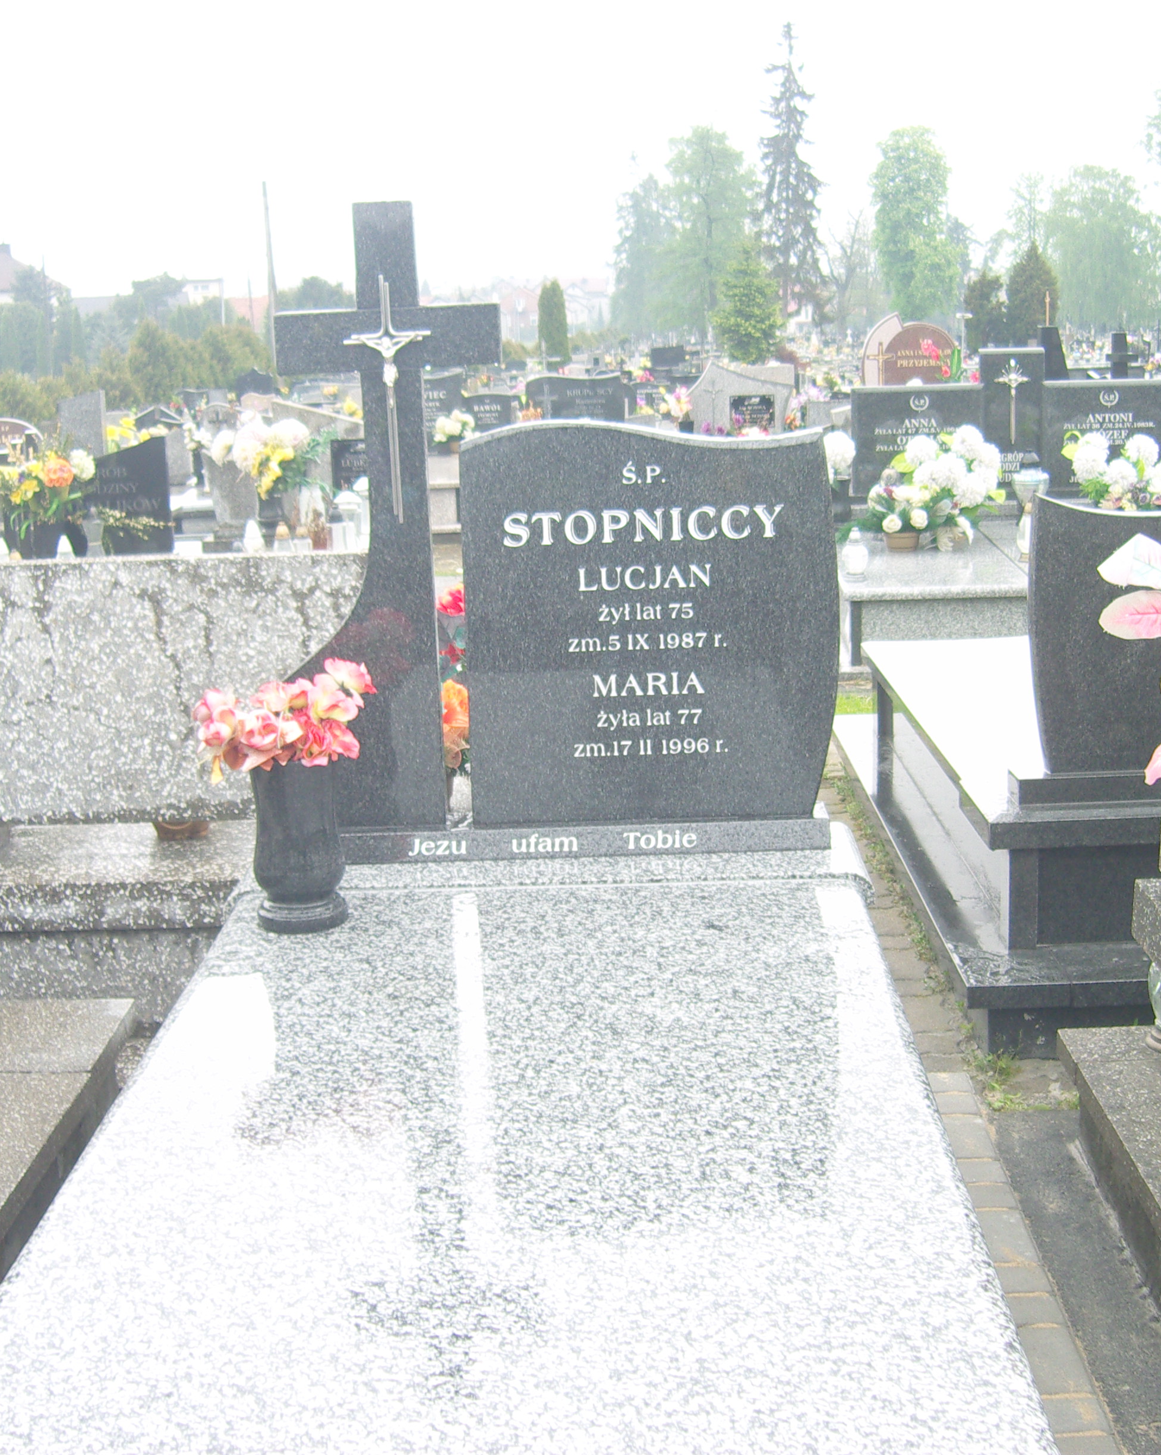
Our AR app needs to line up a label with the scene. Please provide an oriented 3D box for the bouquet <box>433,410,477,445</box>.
[{"bbox_3d":[-1.002,-2.387,15.274,0.360,0.300,0.330,-2,13,1],"label":"bouquet"}]

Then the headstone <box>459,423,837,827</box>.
[{"bbox_3d":[0.119,-0.176,3.282,0.632,0.690,0.090,-1,13,3],"label":"headstone"}]

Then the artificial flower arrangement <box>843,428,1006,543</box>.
[{"bbox_3d":[1.540,-1.098,8.546,0.670,0.510,0.480,-2,13,1],"label":"artificial flower arrangement"}]

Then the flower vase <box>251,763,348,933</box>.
[{"bbox_3d":[-0.450,0.174,3.039,0.155,0.265,0.155,-2,13,1],"label":"flower vase"}]

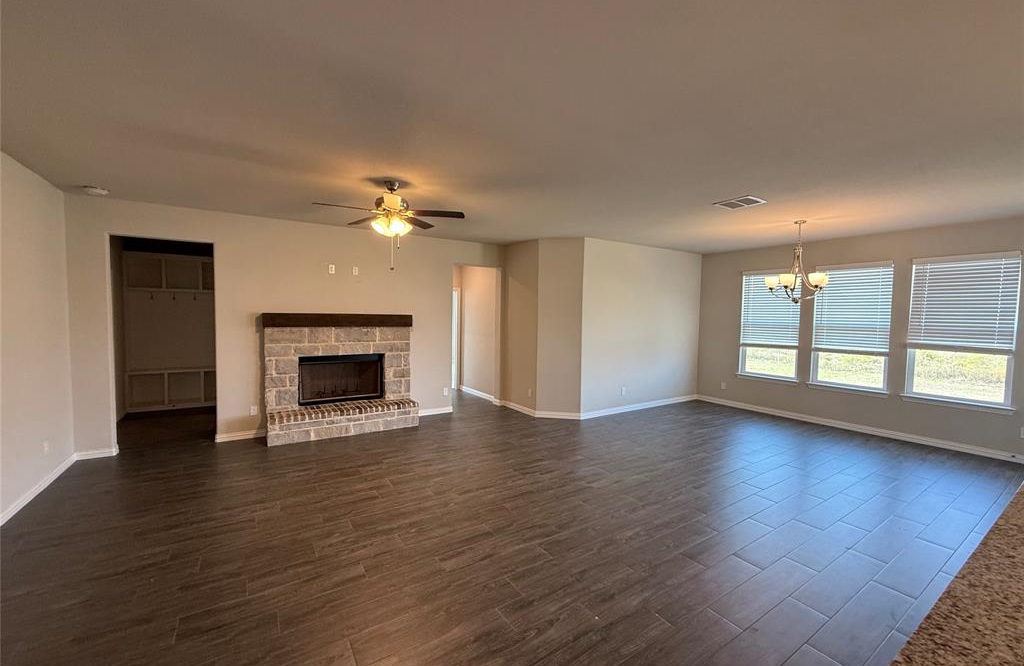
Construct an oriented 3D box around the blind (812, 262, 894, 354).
[{"bbox_3d":[4.872,-0.337,5.953,0.065,1.296,0.896,-1,3,-33],"label":"blind"}]

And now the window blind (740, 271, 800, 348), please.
[{"bbox_3d":[4.279,-0.390,6.877,0.065,1.282,0.898,-1,3,-33],"label":"window blind"}]

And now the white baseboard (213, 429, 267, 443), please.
[{"bbox_3d":[-3.393,1.288,5.198,0.540,0.087,0.030,-1,3,-33],"label":"white baseboard"}]

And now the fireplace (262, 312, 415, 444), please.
[{"bbox_3d":[-2.218,0.534,5.534,1.867,1.565,0.499,-1,3,-33],"label":"fireplace"}]

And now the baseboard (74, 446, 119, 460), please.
[{"bbox_3d":[-4.504,1.311,4.490,0.335,0.084,0.035,-1,3,-33],"label":"baseboard"}]

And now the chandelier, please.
[{"bbox_3d":[3.542,-0.863,5.124,0.630,0.988,0.630,-1,3,-33],"label":"chandelier"}]

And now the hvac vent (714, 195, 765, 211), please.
[{"bbox_3d":[2.344,-1.330,4.269,0.397,0.025,0.392,-1,3,-33],"label":"hvac vent"}]

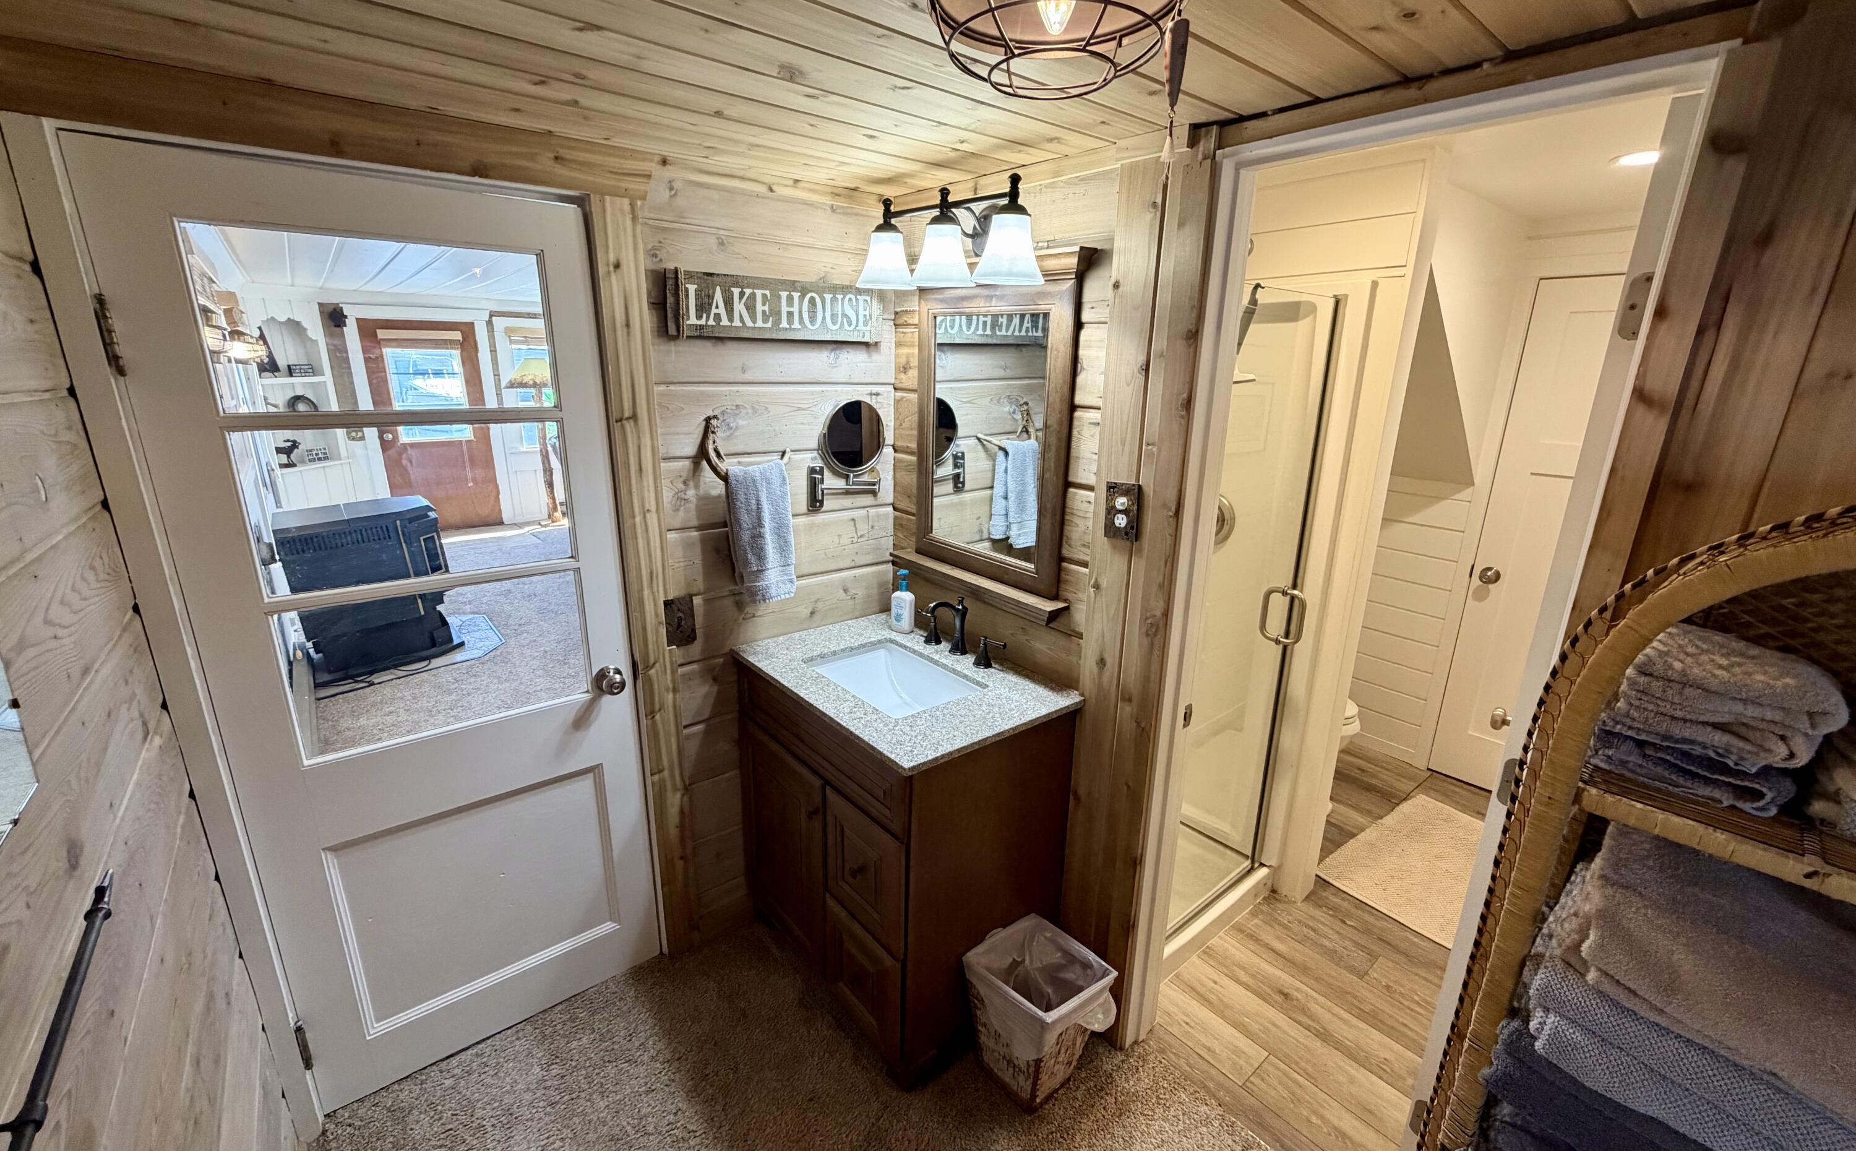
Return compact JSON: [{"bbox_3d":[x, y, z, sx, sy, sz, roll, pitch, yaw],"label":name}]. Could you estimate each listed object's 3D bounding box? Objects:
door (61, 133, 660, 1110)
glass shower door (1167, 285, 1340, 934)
[{"bbox_3d":[-1.059,0.203,1.668,0.765,1.965,0.045,-12,21,-38],"label":"door"},{"bbox_3d":[0.827,0.176,1.995,0.600,1.755,0.030,-12,21,-38],"label":"glass shower door"}]

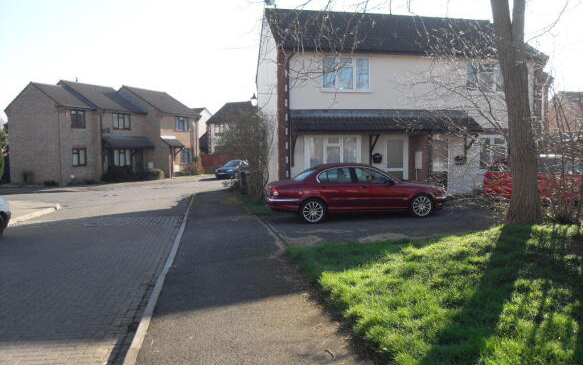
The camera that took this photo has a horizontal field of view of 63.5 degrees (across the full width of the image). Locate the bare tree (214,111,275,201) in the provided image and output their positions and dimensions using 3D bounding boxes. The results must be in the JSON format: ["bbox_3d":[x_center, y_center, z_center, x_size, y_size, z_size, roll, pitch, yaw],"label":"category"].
[{"bbox_3d":[-1.760,-1.034,17.770,2.100,3.200,1.900,-1,4,0],"label":"bare tree"}]

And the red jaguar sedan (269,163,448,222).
[{"bbox_3d":[1.696,0.210,12.180,4.680,1.395,1.790,-2,4,-8],"label":"red jaguar sedan"}]

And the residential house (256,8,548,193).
[{"bbox_3d":[3.996,-3.497,20.306,10.306,7.504,7.700,-1,4,-10],"label":"residential house"}]

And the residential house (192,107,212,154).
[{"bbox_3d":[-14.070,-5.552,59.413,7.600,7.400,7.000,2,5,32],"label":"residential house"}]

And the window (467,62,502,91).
[{"bbox_3d":[7.274,-3.903,17.561,1.680,1.160,0.140,-1,4,-10],"label":"window"}]

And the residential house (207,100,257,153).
[{"bbox_3d":[-4.119,-4.985,49.982,7.000,7.400,7.200,1,4,26],"label":"residential house"}]

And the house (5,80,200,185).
[{"bbox_3d":[-14.070,-3.878,37.132,7.400,7.300,12.800,1,4,25],"label":"house"}]

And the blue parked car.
[{"bbox_3d":[-4.261,-1.110,38.615,1.720,1.430,4.150,1,5,27],"label":"blue parked car"}]

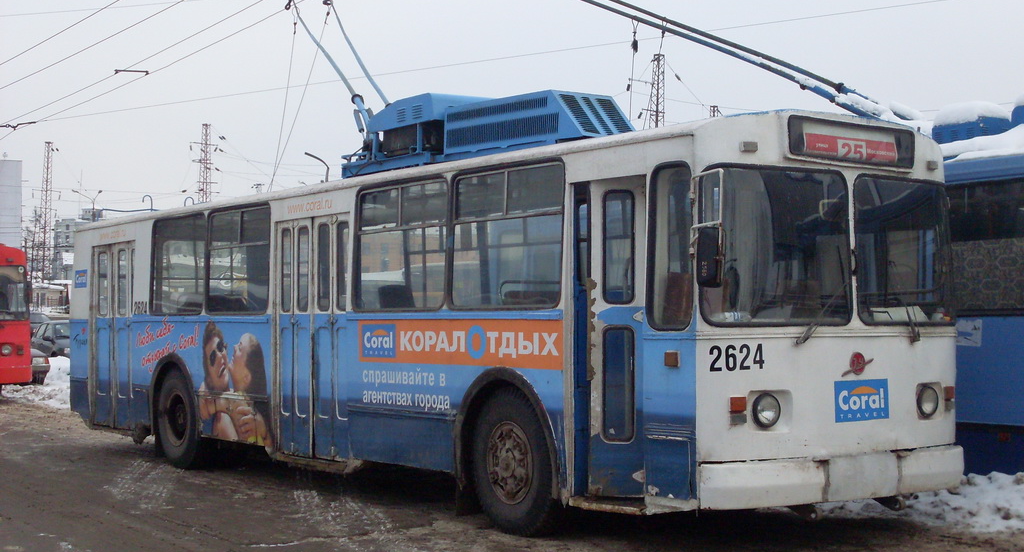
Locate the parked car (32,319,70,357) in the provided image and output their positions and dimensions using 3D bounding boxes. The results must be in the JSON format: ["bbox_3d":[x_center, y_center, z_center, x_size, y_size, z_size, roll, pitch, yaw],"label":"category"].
[{"bbox_3d":[-11.300,1.870,45.800,1.680,1.420,4.200,1,-2,-29],"label":"parked car"}]

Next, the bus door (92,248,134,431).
[{"bbox_3d":[-4.521,0.676,20.138,0.080,2.081,1.316,1,-2,-34],"label":"bus door"}]

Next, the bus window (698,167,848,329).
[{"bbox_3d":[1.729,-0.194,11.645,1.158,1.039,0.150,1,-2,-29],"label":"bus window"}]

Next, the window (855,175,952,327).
[{"bbox_3d":[2.744,-0.176,12.344,1.119,1.029,0.150,1,-2,-39],"label":"window"}]

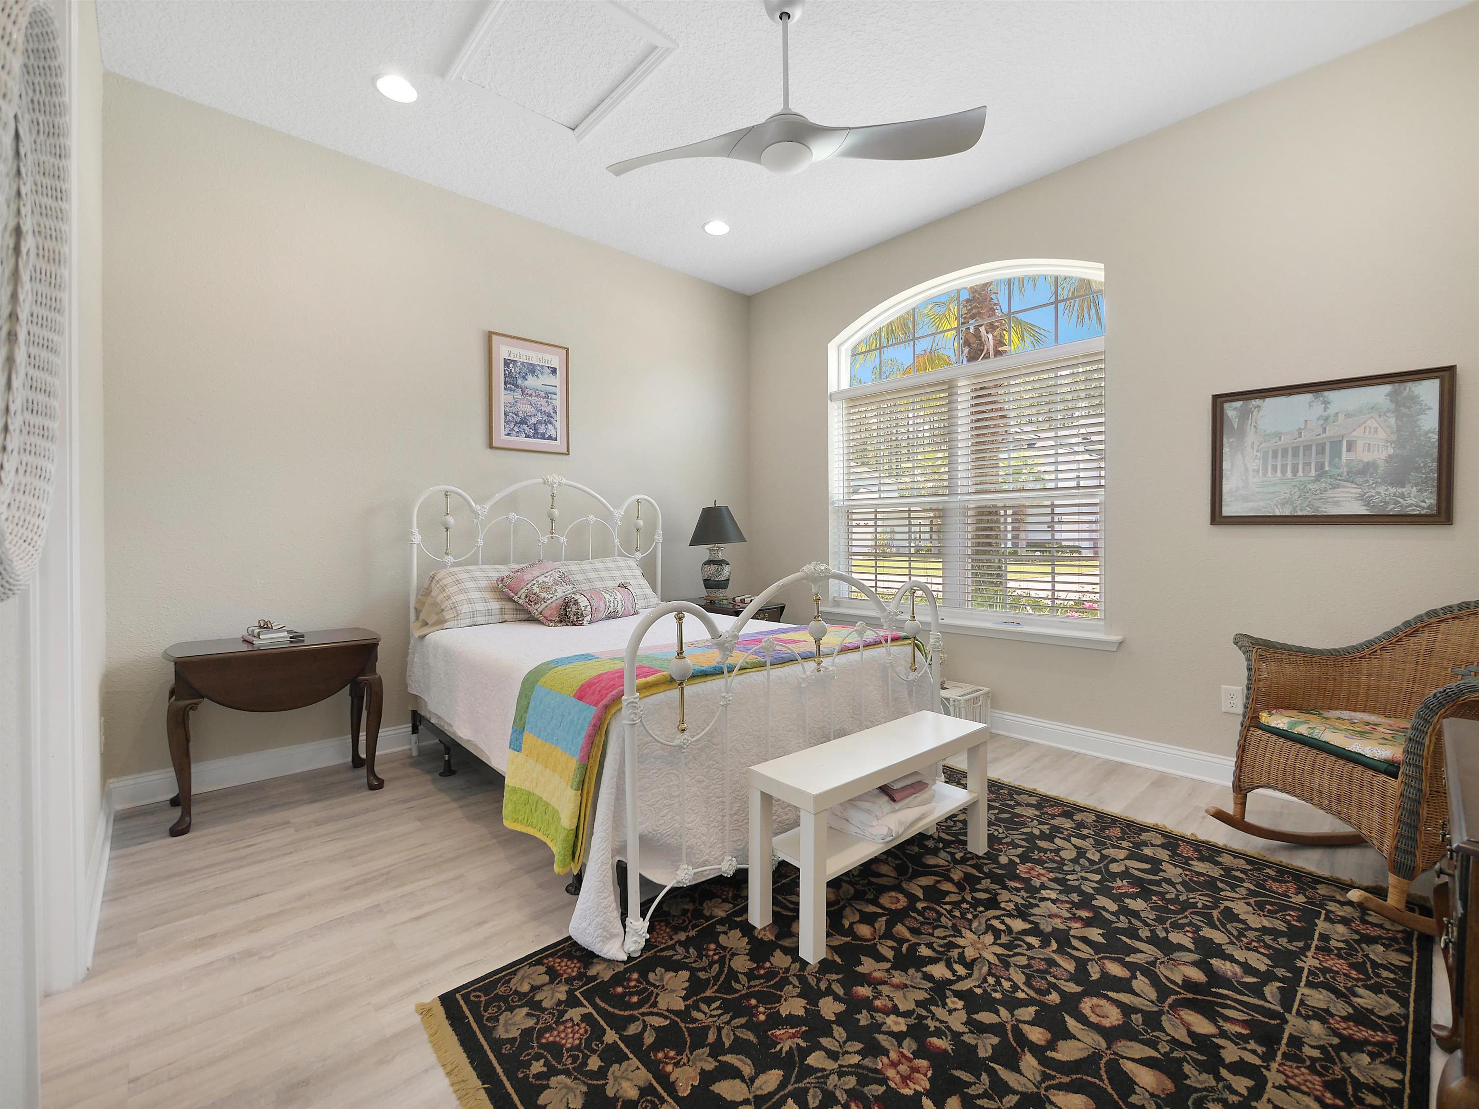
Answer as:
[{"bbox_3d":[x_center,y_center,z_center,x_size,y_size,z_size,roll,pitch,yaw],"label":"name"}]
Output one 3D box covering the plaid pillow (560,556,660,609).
[{"bbox_3d":[-0.791,0.211,3.771,0.650,0.390,0.170,-2,-31,-43],"label":"plaid pillow"}]

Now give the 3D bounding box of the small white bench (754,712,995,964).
[{"bbox_3d":[0.461,0.852,1.962,0.894,0.459,0.258,-2,2,-41],"label":"small white bench"}]

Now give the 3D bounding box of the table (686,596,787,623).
[{"bbox_3d":[-0.095,0.688,4.138,0.537,0.683,0.716,-2,2,-43],"label":"table"}]

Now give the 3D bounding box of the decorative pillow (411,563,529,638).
[{"bbox_3d":[-1.380,0.234,3.246,0.660,0.390,0.180,-2,-31,-43],"label":"decorative pillow"}]

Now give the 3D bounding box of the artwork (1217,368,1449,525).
[{"bbox_3d":[2.420,-0.422,2.488,0.030,0.592,0.722,-2,2,-44],"label":"artwork"}]

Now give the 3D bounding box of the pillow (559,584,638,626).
[{"bbox_3d":[-0.797,0.284,3.467,0.200,0.190,0.450,1,2,39],"label":"pillow"}]

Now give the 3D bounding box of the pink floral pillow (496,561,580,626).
[{"bbox_3d":[-1.097,0.218,3.299,0.390,0.390,0.150,-25,-24,-40],"label":"pink floral pillow"}]

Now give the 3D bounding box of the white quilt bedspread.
[{"bbox_3d":[-0.422,0.714,2.926,1.679,0.683,2.097,-2,2,-43],"label":"white quilt bedspread"}]

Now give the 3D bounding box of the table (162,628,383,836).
[{"bbox_3d":[-2.050,0.737,2.676,0.775,0.683,0.447,-2,2,-43],"label":"table"}]

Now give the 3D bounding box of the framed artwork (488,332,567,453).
[{"bbox_3d":[-1.278,-0.968,3.667,0.497,0.689,0.030,-2,2,-41],"label":"framed artwork"}]

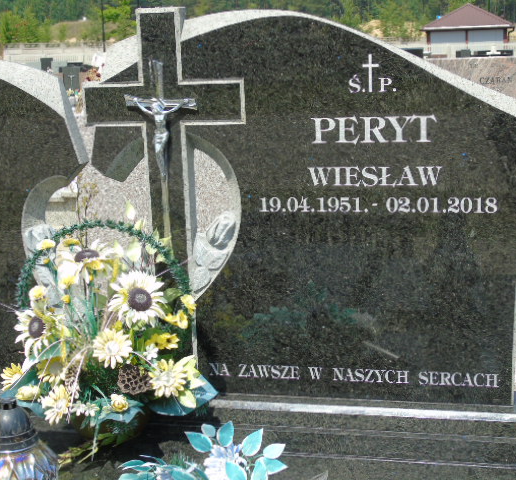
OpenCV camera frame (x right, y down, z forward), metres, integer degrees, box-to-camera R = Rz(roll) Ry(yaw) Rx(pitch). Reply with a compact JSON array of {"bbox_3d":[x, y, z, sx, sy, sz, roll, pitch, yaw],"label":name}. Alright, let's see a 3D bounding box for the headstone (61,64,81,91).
[{"bbox_3d":[-5.994,-5.096,32.000,0.580,0.900,0.160,0,10,12],"label":"headstone"}]

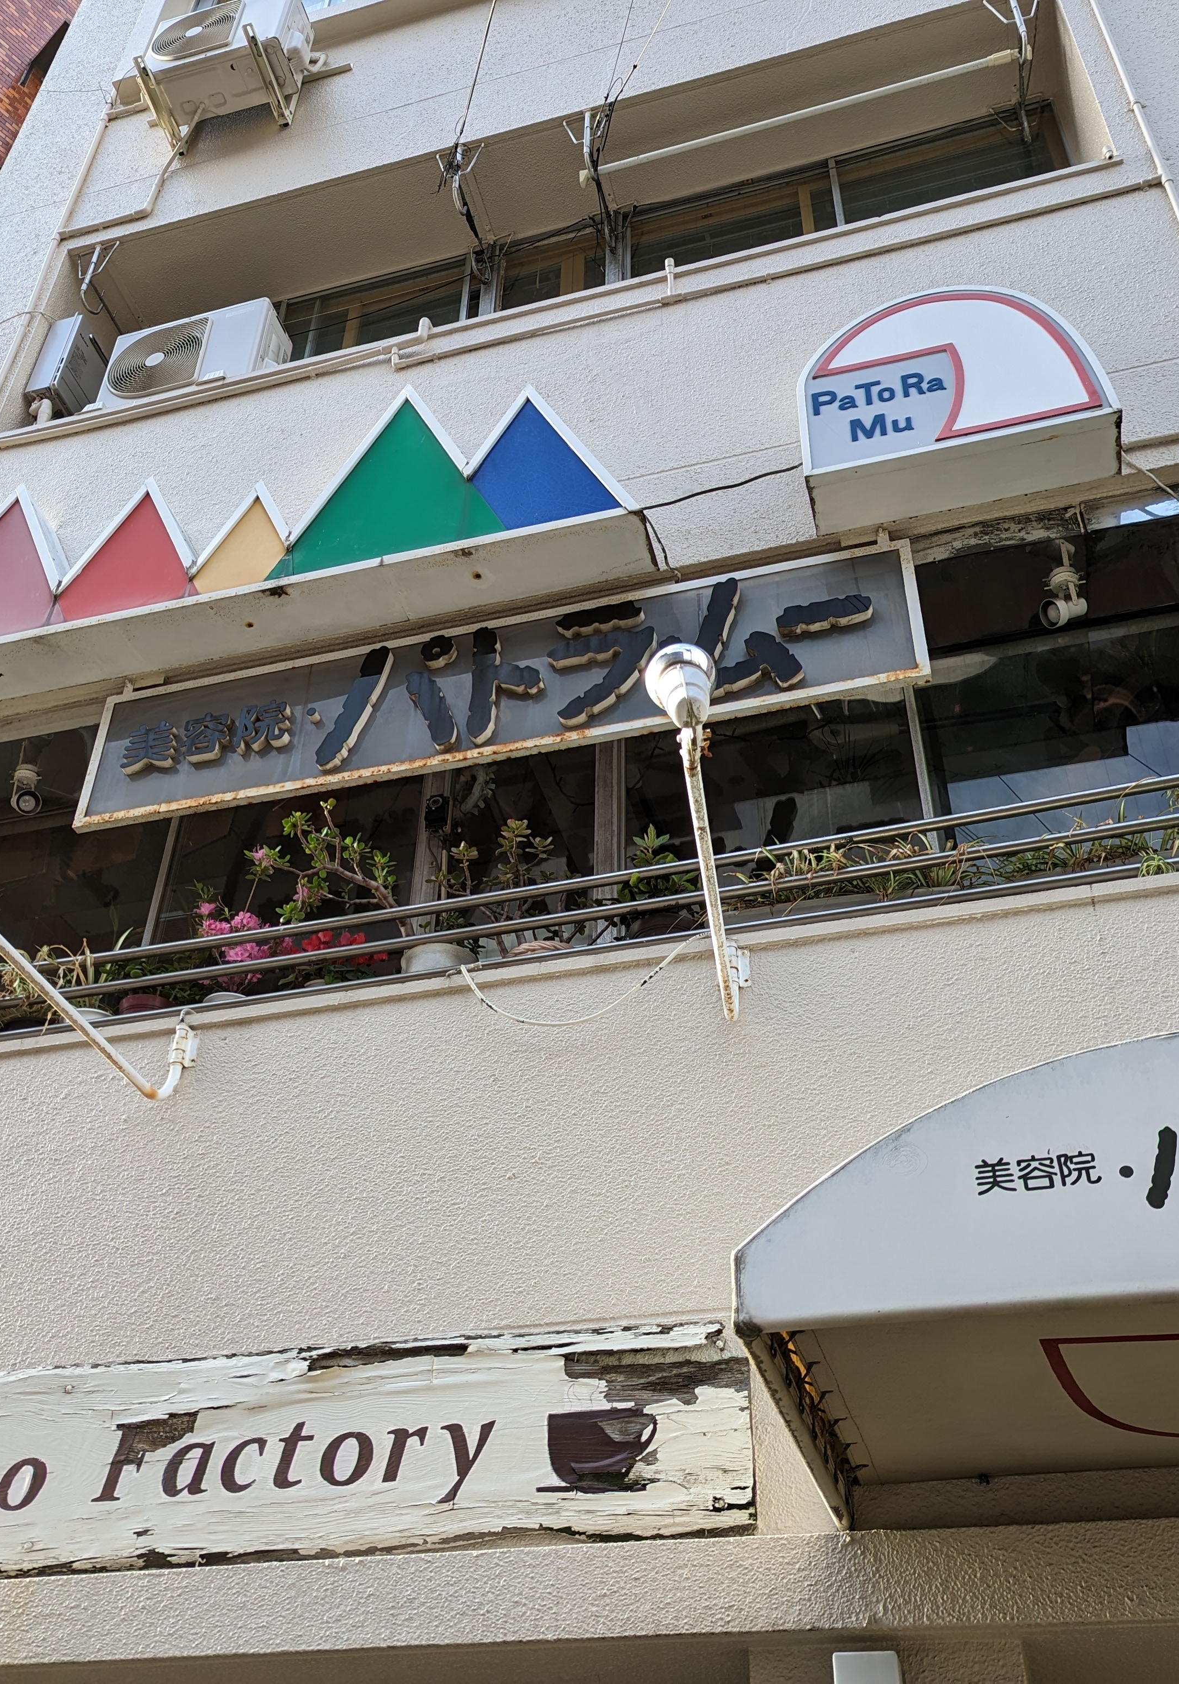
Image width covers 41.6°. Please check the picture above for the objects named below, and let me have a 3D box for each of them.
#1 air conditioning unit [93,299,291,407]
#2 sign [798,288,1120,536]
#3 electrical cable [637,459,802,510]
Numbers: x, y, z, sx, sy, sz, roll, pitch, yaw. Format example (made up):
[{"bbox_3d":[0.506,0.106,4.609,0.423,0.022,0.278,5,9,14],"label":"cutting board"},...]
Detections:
[{"bbox_3d":[-1.776,-2.105,7.037,0.764,0.553,0.275,-9,-39,13],"label":"air conditioning unit"},{"bbox_3d":[1.148,-1.437,5.006,0.937,0.787,0.248,-9,-39,13],"label":"sign"},{"bbox_3d":[0.432,-1.160,5.083,0.566,0.080,0.060,-9,-39,13],"label":"electrical cable"}]

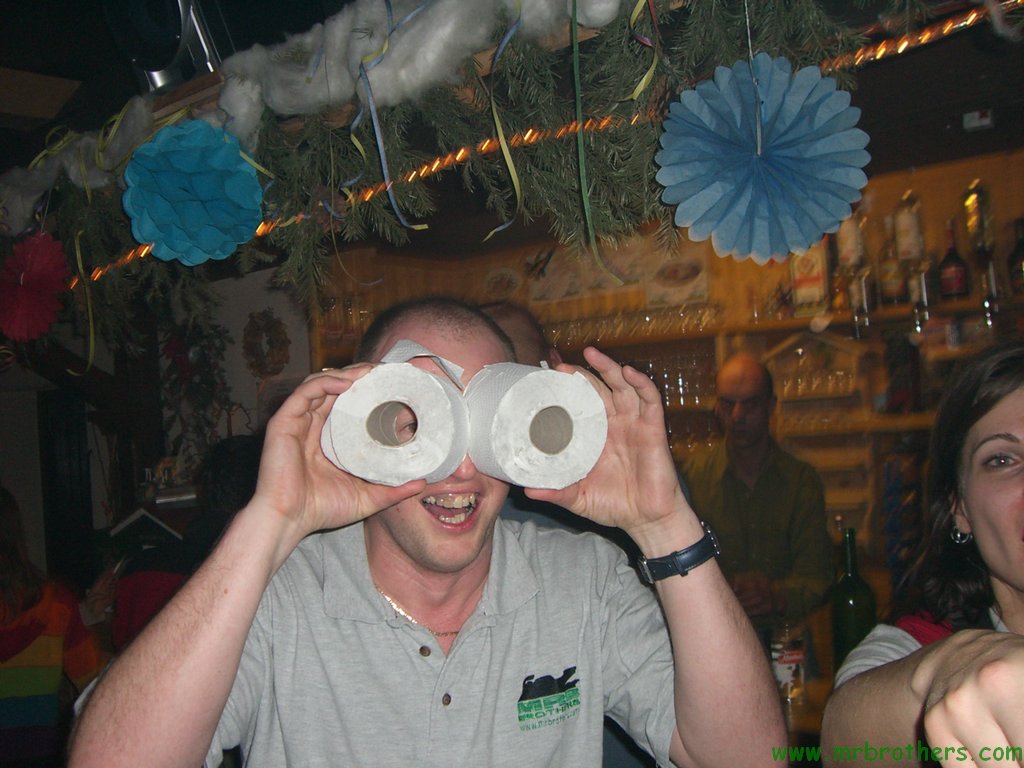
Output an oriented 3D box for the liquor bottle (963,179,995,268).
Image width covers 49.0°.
[{"bbox_3d":[1.369,-0.471,3.300,0.082,0.265,0.082,-5,-4,30],"label":"liquor bottle"}]

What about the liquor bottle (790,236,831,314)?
[{"bbox_3d":[0.948,-0.360,3.600,0.107,0.280,0.085,-5,-3,25],"label":"liquor bottle"}]

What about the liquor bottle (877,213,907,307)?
[{"bbox_3d":[1.203,-0.393,3.550,0.083,0.280,0.083,-5,-4,30],"label":"liquor bottle"}]

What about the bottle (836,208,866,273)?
[{"bbox_3d":[1.057,-0.441,3.500,0.080,0.240,0.080,-5,-4,30],"label":"bottle"}]

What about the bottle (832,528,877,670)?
[{"bbox_3d":[0.762,0.495,2.500,0.097,0.345,0.097,-5,-4,30],"label":"bottle"}]

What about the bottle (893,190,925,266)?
[{"bbox_3d":[1.201,-0.461,3.400,0.078,0.240,0.078,-5,-4,30],"label":"bottle"}]

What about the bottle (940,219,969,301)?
[{"bbox_3d":[1.355,-0.384,3.450,0.090,0.250,0.090,-5,-4,30],"label":"bottle"}]

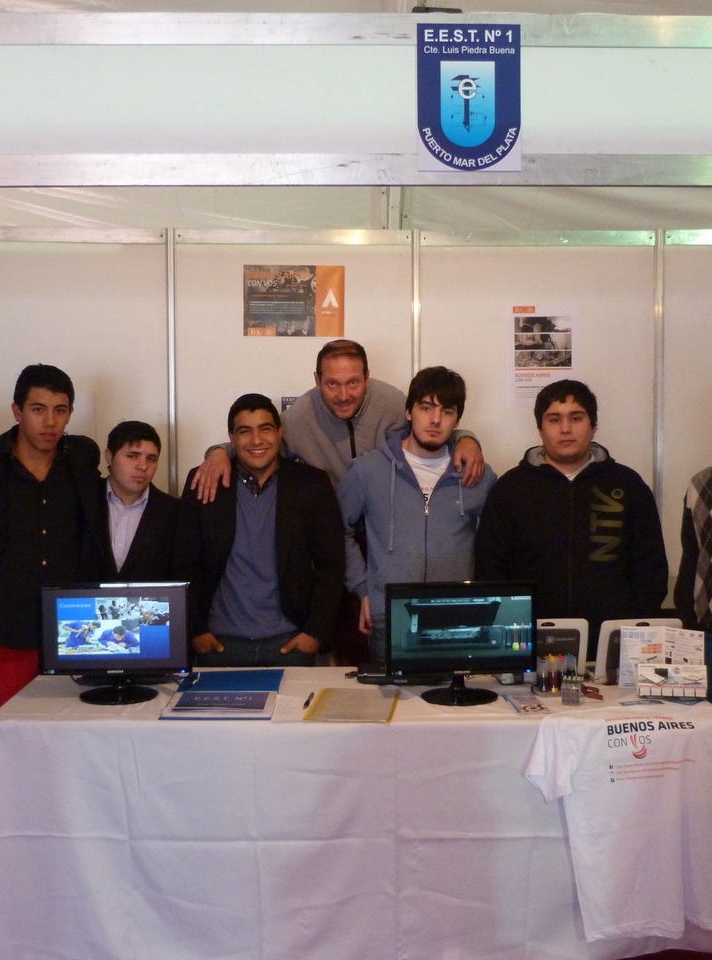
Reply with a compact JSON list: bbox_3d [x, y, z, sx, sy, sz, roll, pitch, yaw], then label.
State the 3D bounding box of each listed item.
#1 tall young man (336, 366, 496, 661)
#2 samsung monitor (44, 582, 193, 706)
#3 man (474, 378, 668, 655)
[{"bbox_3d":[0.223,0.522,3.197,0.540,1.807,0.310,0,3,4],"label":"tall young man"},{"bbox_3d":[-0.720,0.478,2.789,0.460,0.340,0.200,-1,3,-6],"label":"samsung monitor"},{"bbox_3d":[0.743,0.543,3.179,0.620,1.763,0.360,0,3,10],"label":"man"}]

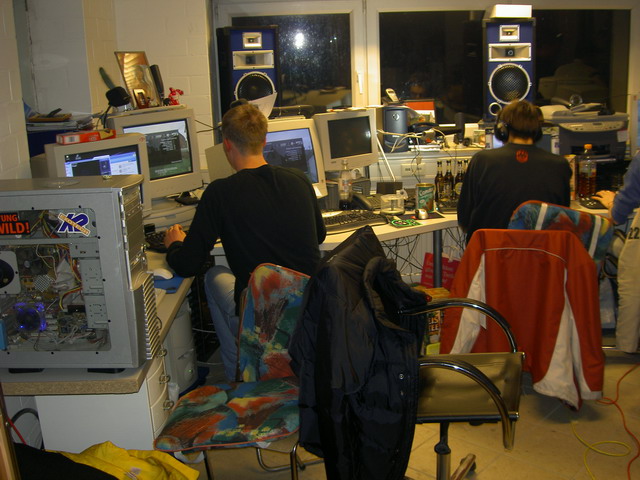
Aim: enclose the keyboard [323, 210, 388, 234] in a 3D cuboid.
[{"bbox_3d":[0.095,-0.080,3.584,0.460,0.040,0.180,-11,17,-31],"label":"keyboard"}]

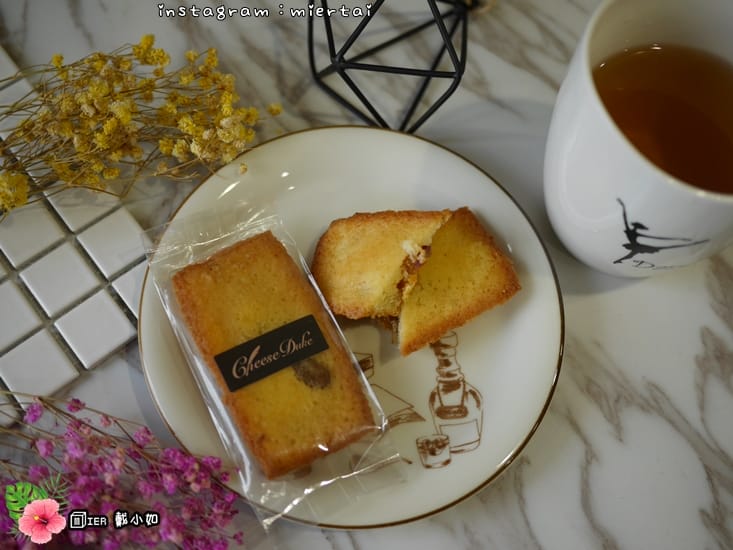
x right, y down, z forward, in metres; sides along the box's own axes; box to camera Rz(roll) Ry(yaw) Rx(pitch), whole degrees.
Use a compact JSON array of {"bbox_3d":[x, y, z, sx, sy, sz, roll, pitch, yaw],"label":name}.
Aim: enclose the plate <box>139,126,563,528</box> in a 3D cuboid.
[{"bbox_3d":[-0.005,0.016,0.330,0.160,0.019,0.160,0,68,-3],"label":"plate"}]

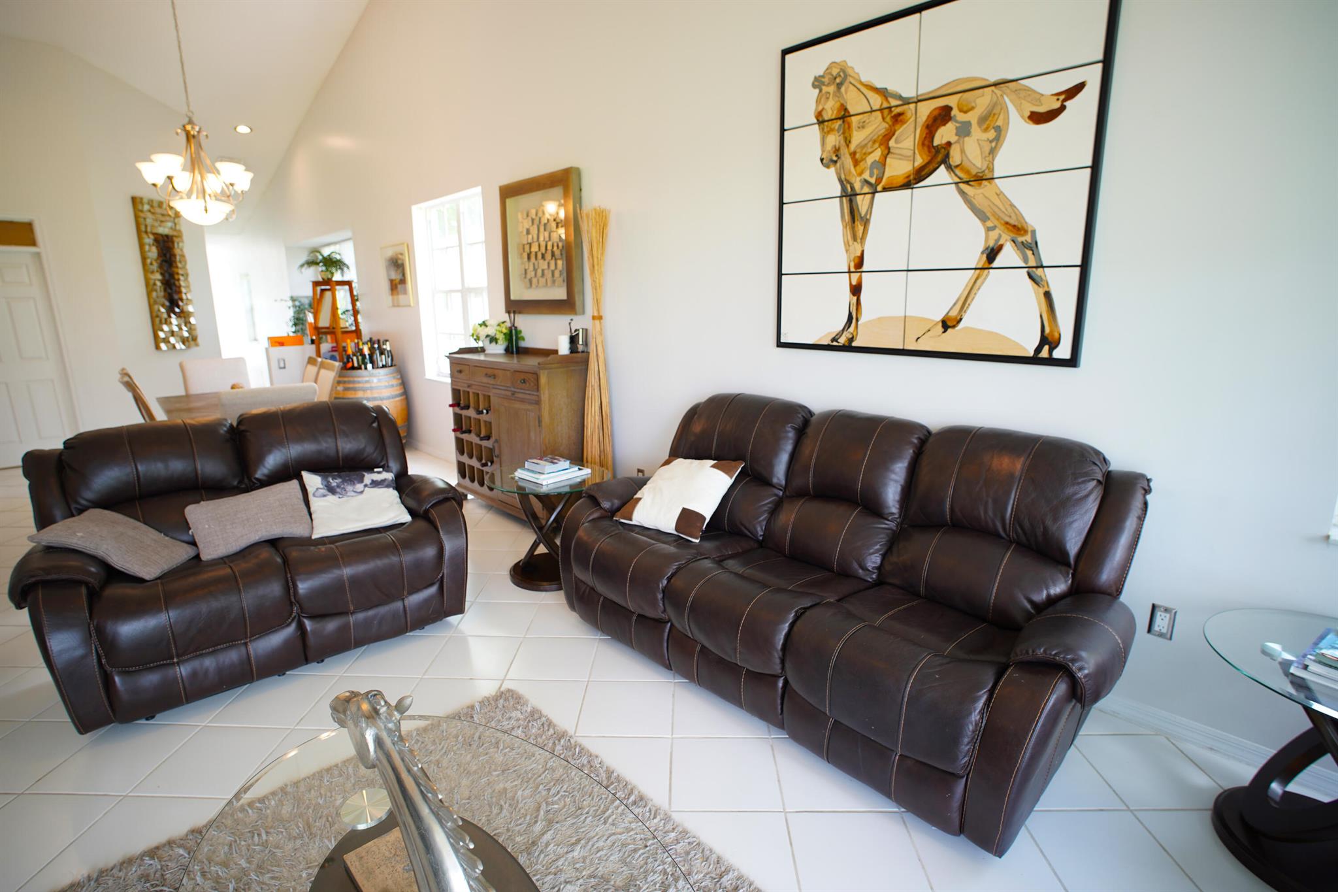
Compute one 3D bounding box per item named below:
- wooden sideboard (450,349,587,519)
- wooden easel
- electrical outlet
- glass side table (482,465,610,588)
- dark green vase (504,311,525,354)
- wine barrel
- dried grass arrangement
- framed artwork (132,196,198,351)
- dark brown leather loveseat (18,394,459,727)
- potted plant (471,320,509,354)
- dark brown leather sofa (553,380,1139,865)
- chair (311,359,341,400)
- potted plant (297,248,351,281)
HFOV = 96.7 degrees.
[{"bbox_3d":[-1.155,-0.124,4.486,1.250,1.200,0.440,13,19,42],"label":"wooden sideboard"},{"bbox_3d":[-3.541,-0.869,6.464,0.680,1.750,0.600,0,13,0],"label":"wooden easel"},{"bbox_3d":[1.774,0.633,2.136,0.071,0.116,0.012,13,19,42],"label":"electrical outlet"},{"bbox_3d":[-0.646,0.437,3.274,0.655,0.565,0.655,0,13,0],"label":"glass side table"},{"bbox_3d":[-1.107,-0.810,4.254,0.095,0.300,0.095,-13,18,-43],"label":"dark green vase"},{"bbox_3d":[-2.888,-0.277,5.705,0.690,0.920,0.690,12,17,43],"label":"wine barrel"},{"bbox_3d":[-0.415,-0.361,3.549,0.200,2.000,0.200,12,17,43],"label":"dried grass arrangement"},{"bbox_3d":[-5.320,-1.794,6.311,0.055,1.500,0.490,0,14,1],"label":"framed artwork"},{"bbox_3d":[-1.753,0.350,2.645,1.580,1.020,0.940,-10,16,-37],"label":"dark brown leather loveseat"},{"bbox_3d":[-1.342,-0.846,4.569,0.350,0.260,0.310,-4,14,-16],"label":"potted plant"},{"bbox_3d":[0.480,0.390,2.393,2.190,1.030,0.940,12,17,43],"label":"dark brown leather sofa"},{"bbox_3d":[-3.289,-0.249,5.426,0.480,1.000,0.600,13,19,42],"label":"chair"},{"bbox_3d":[-3.829,-2.002,6.600,0.480,0.310,0.450,-7,16,-28],"label":"potted plant"}]

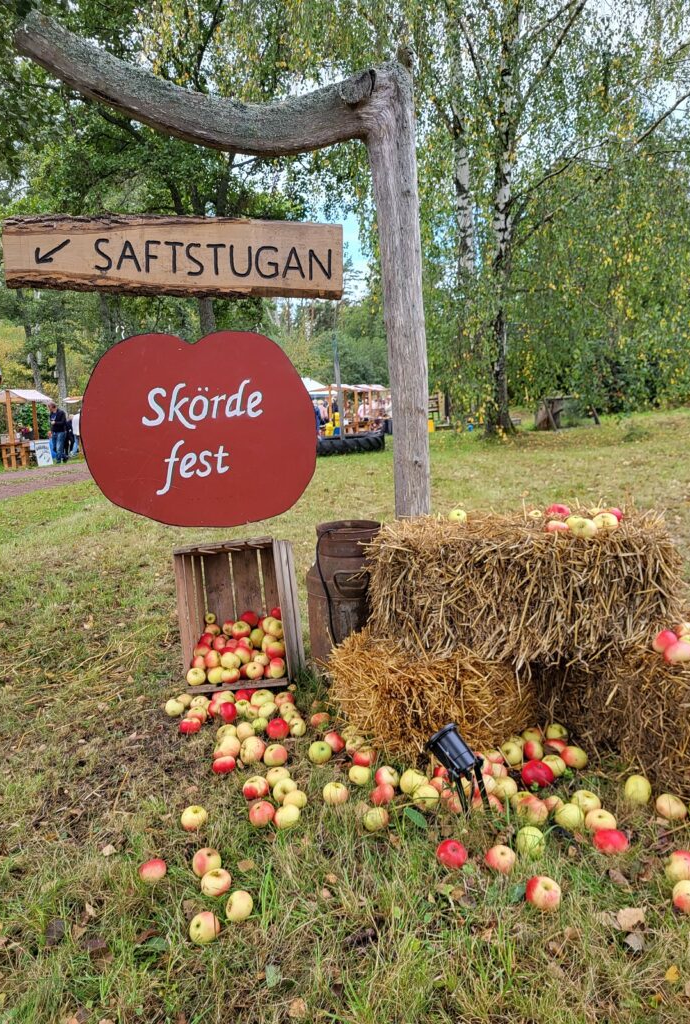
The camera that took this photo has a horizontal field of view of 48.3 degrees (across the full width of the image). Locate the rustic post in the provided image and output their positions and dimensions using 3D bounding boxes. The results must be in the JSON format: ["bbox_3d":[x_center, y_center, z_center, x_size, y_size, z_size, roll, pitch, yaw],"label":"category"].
[{"bbox_3d":[-0.409,-0.513,2.981,1.463,2.666,0.220,-3,9,0],"label":"rustic post"}]

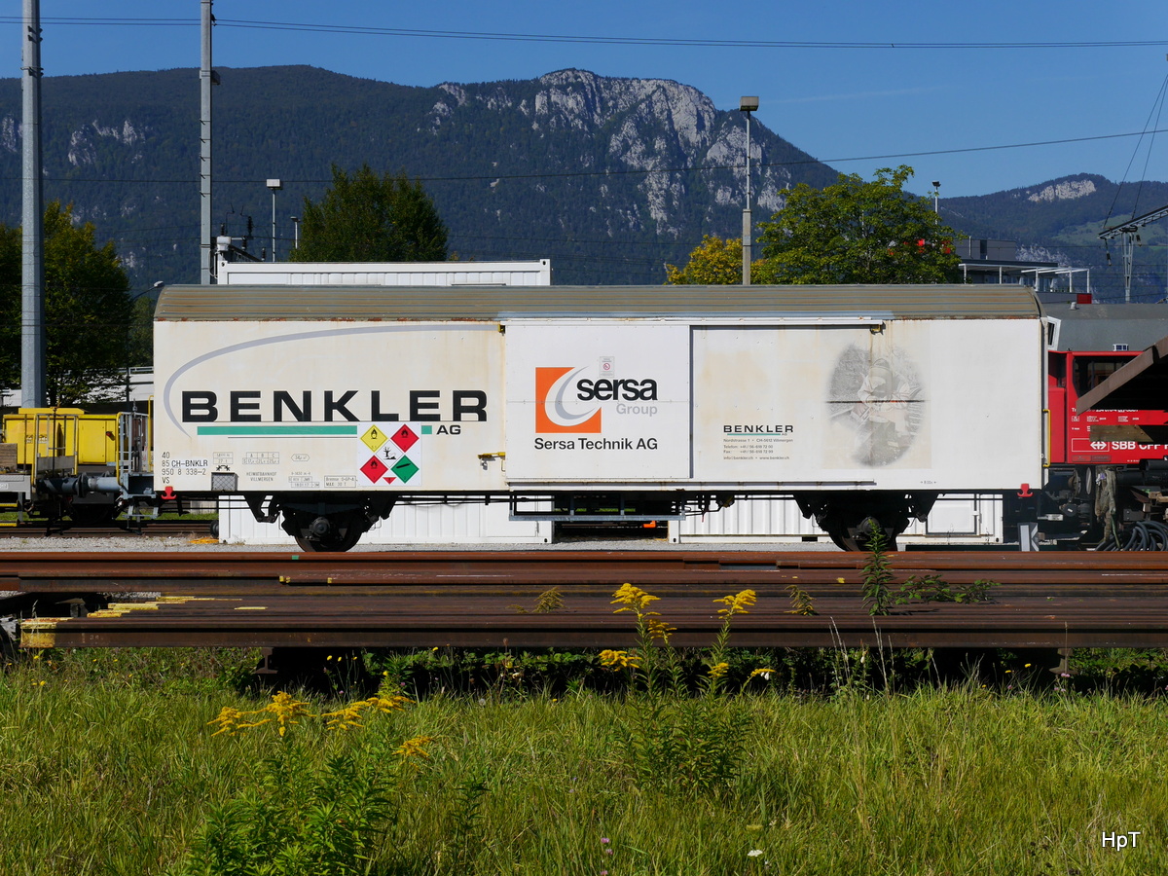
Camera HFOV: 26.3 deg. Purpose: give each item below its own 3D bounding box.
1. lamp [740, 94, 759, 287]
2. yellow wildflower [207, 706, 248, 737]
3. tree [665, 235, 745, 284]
[{"bbox_3d":[4.335,-3.481,66.000,0.500,11.120,0.500,0,-1,0],"label":"lamp"},{"bbox_3d":[-1.200,0.951,8.400,0.138,0.105,0.130,0,0,0],"label":"yellow wildflower"},{"bbox_3d":[3.938,-2.066,78.000,5.000,8.500,5.000,0,-1,0],"label":"tree"}]

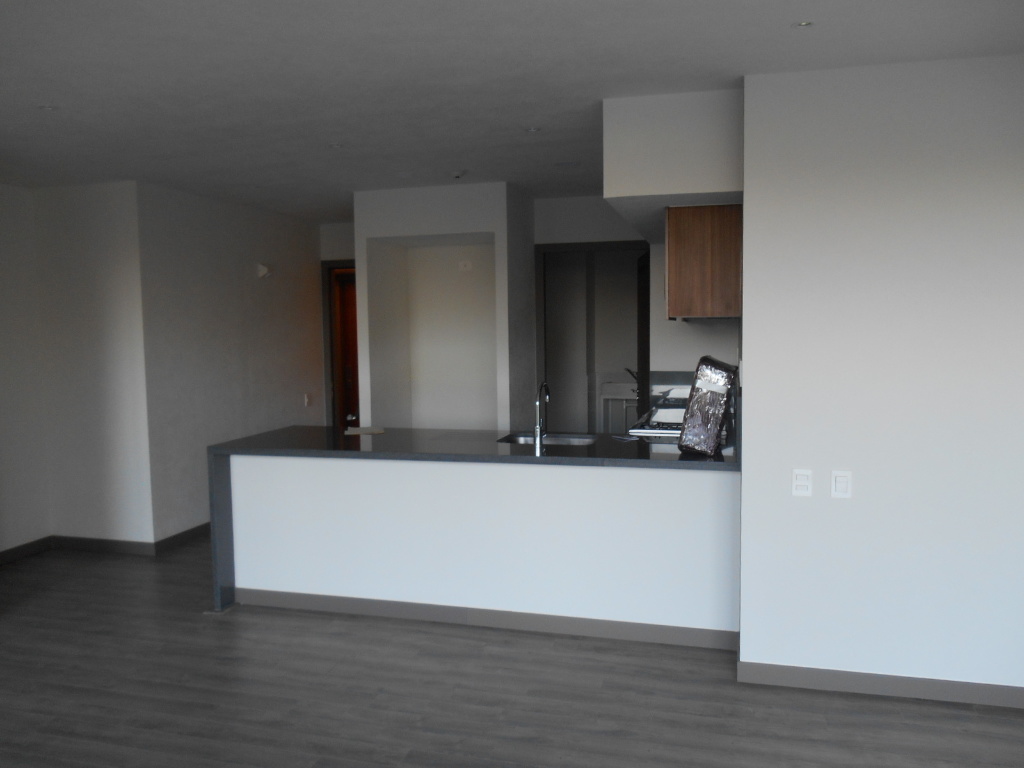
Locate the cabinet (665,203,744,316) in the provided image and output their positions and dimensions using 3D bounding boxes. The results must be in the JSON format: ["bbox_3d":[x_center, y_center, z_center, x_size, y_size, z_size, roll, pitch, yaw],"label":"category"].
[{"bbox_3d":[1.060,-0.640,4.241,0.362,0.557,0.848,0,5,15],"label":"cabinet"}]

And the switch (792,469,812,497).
[{"bbox_3d":[1.210,0.414,3.205,0.078,0.113,0.011,0,5,15],"label":"switch"}]

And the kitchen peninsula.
[{"bbox_3d":[-0.202,0.793,4.350,2.837,0.941,0.851,0,5,15],"label":"kitchen peninsula"}]

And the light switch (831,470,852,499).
[{"bbox_3d":[1.382,0.423,3.221,0.076,0.113,0.010,0,5,15],"label":"light switch"}]

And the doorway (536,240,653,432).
[{"bbox_3d":[0.692,-0.025,6.312,0.958,2.236,0.144,0,5,15],"label":"doorway"}]

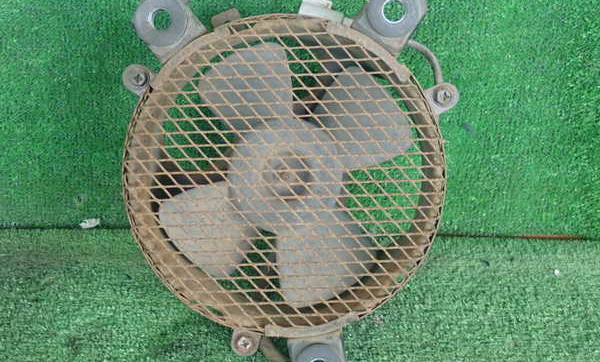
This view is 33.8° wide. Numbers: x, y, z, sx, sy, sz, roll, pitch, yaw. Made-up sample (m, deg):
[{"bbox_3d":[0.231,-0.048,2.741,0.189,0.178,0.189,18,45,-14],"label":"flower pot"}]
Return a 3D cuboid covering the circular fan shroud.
[{"bbox_3d":[-0.011,-0.005,0.787,0.248,0.248,0.055,1,2,2],"label":"circular fan shroud"}]

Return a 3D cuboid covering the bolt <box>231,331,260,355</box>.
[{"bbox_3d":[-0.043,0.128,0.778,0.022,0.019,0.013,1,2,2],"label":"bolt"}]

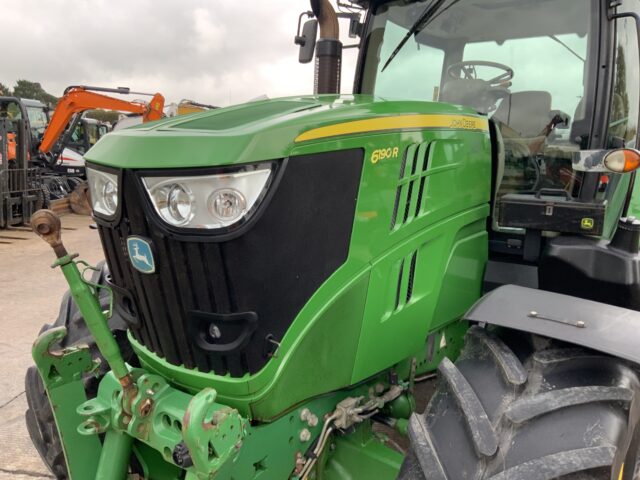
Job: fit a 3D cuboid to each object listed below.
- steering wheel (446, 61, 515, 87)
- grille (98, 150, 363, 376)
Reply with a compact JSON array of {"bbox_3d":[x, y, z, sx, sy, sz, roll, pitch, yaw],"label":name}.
[{"bbox_3d":[1.035,-1.061,3.464,0.410,0.070,0.410,7,0,37],"label":"steering wheel"},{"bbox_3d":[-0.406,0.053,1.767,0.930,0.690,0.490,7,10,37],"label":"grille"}]

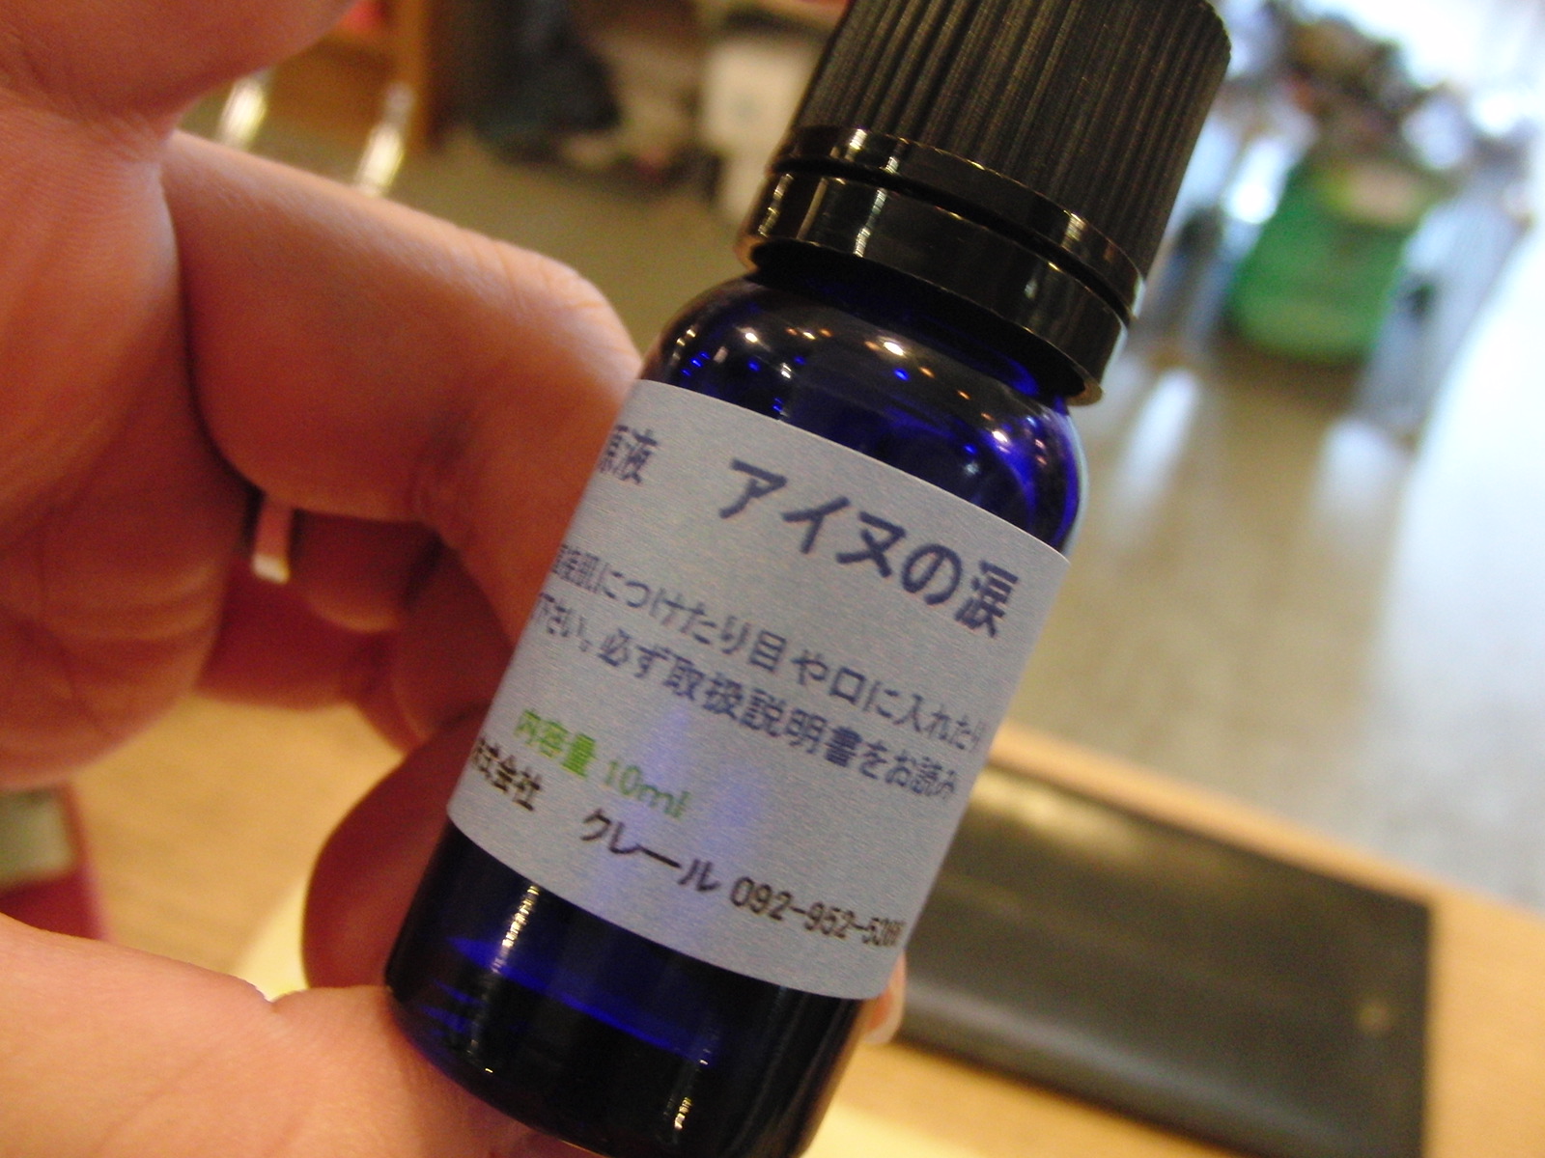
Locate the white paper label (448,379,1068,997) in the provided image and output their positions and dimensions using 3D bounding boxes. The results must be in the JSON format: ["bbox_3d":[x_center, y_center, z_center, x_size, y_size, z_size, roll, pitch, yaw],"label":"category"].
[{"bbox_3d":[-0.001,0.005,0.084,0.025,0.024,0.018,23,-1,1],"label":"white paper label"}]

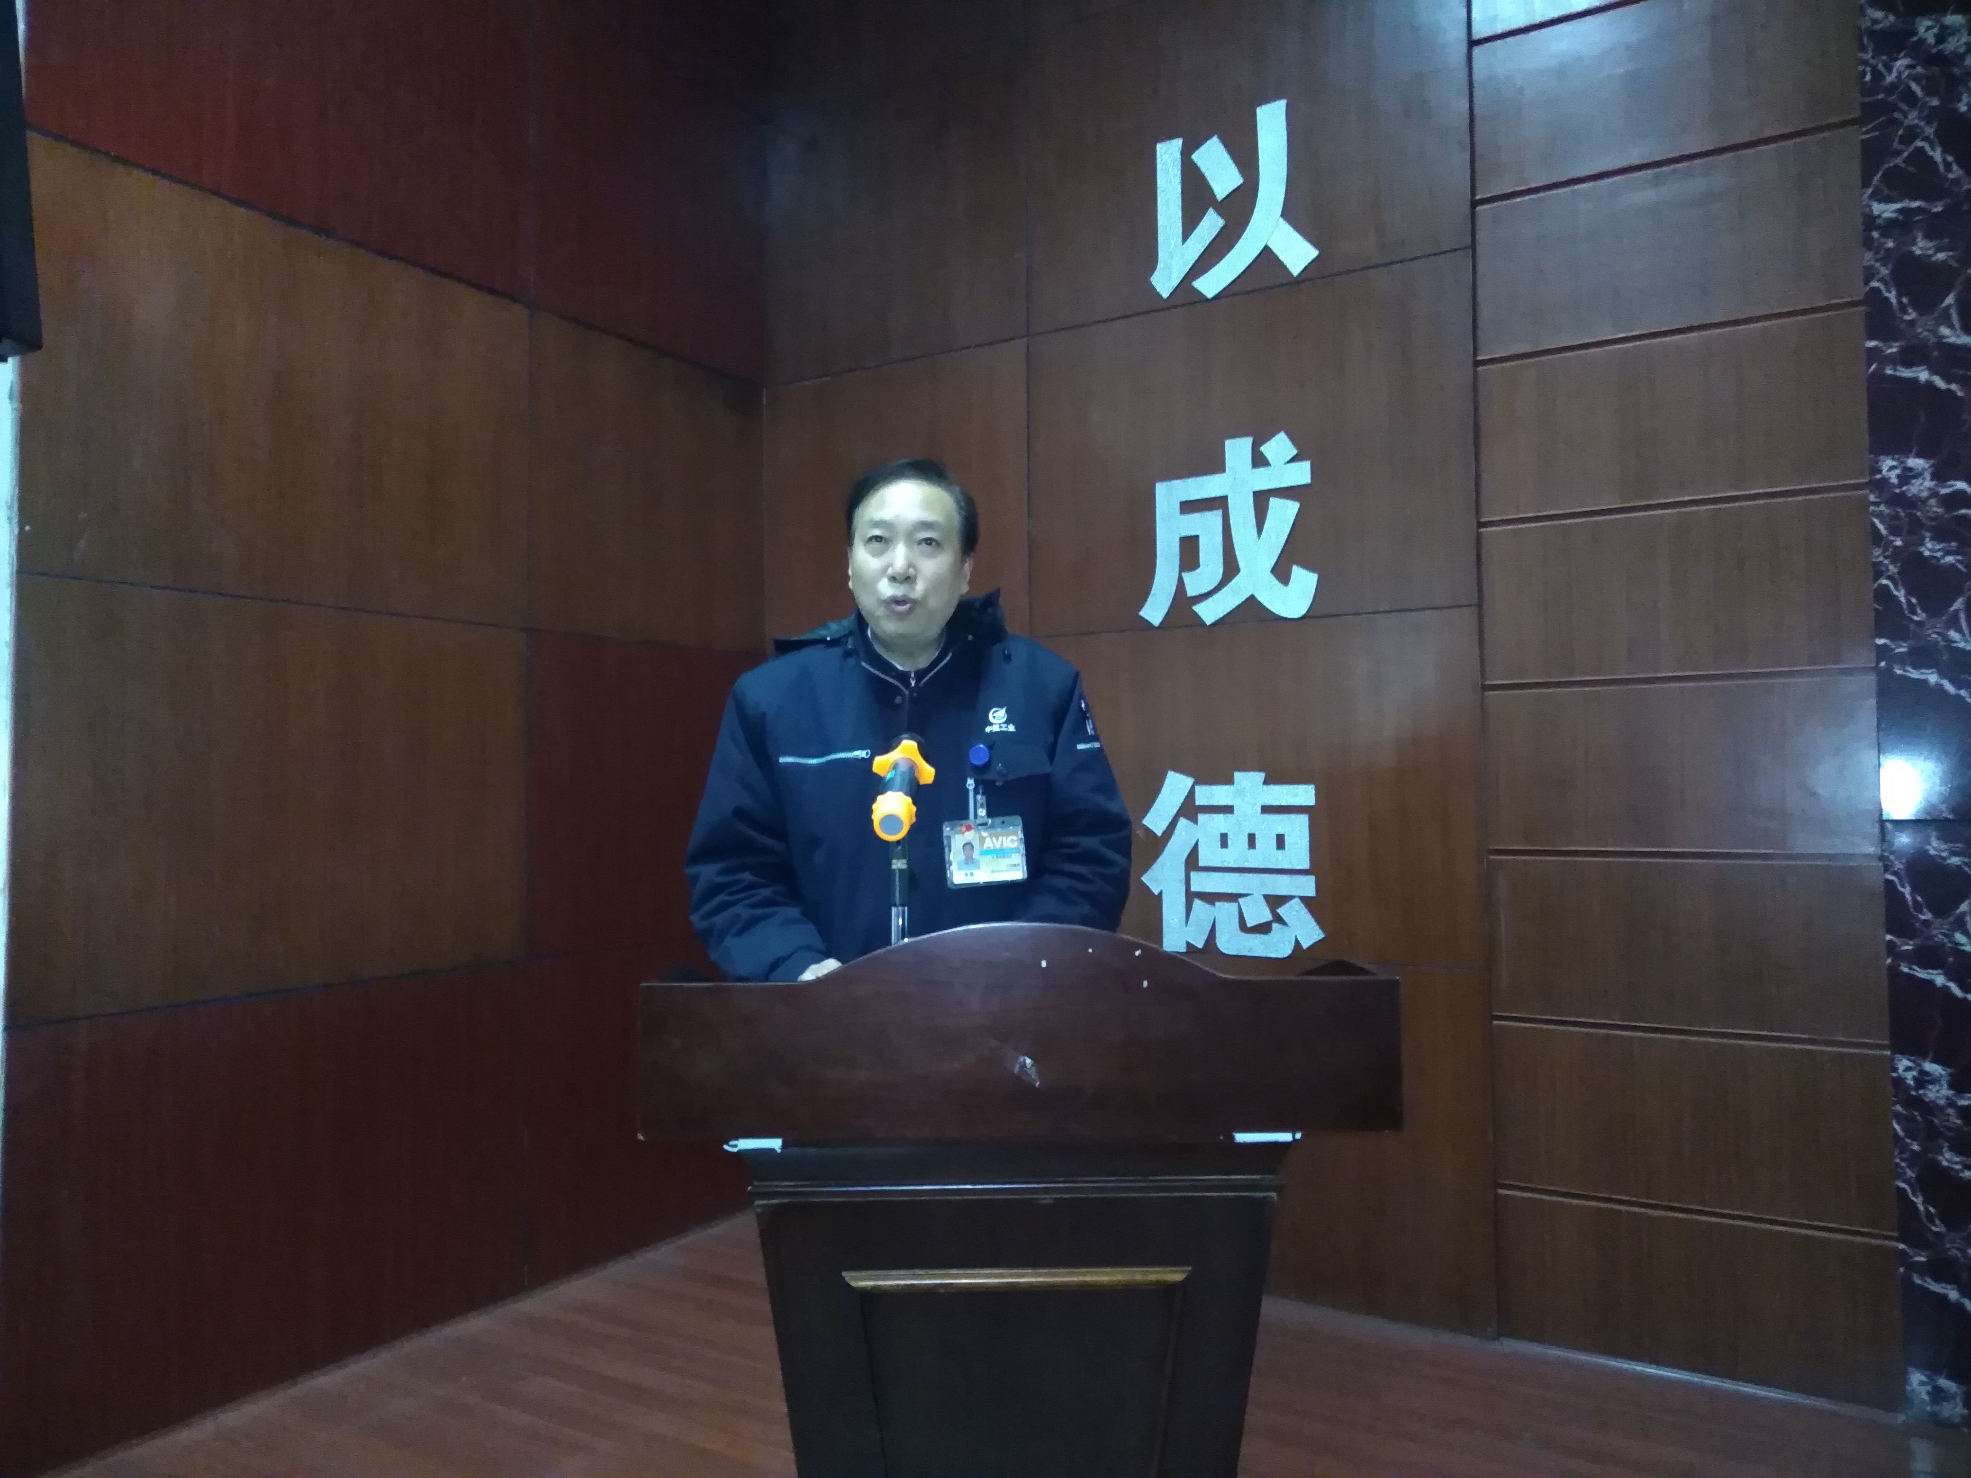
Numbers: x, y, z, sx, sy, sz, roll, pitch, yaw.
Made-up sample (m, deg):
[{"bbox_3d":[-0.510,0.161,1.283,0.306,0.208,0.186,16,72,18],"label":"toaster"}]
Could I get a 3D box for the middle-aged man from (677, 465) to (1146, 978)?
[{"bbox_3d":[-0.093,0.493,2.046,0.580,1.720,0.430,0,-2,-1],"label":"middle-aged man"}]

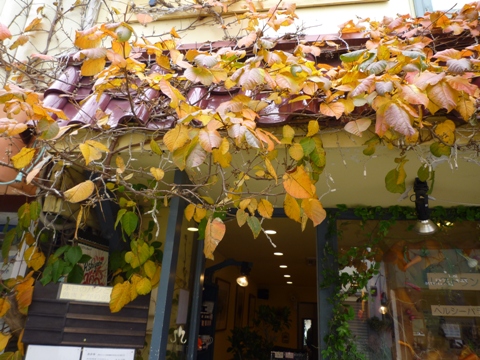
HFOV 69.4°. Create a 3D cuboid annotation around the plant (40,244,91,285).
[{"bbox_3d":[-0.875,0.435,1.760,0.210,0.195,0.140,8,-20,-12],"label":"plant"}]

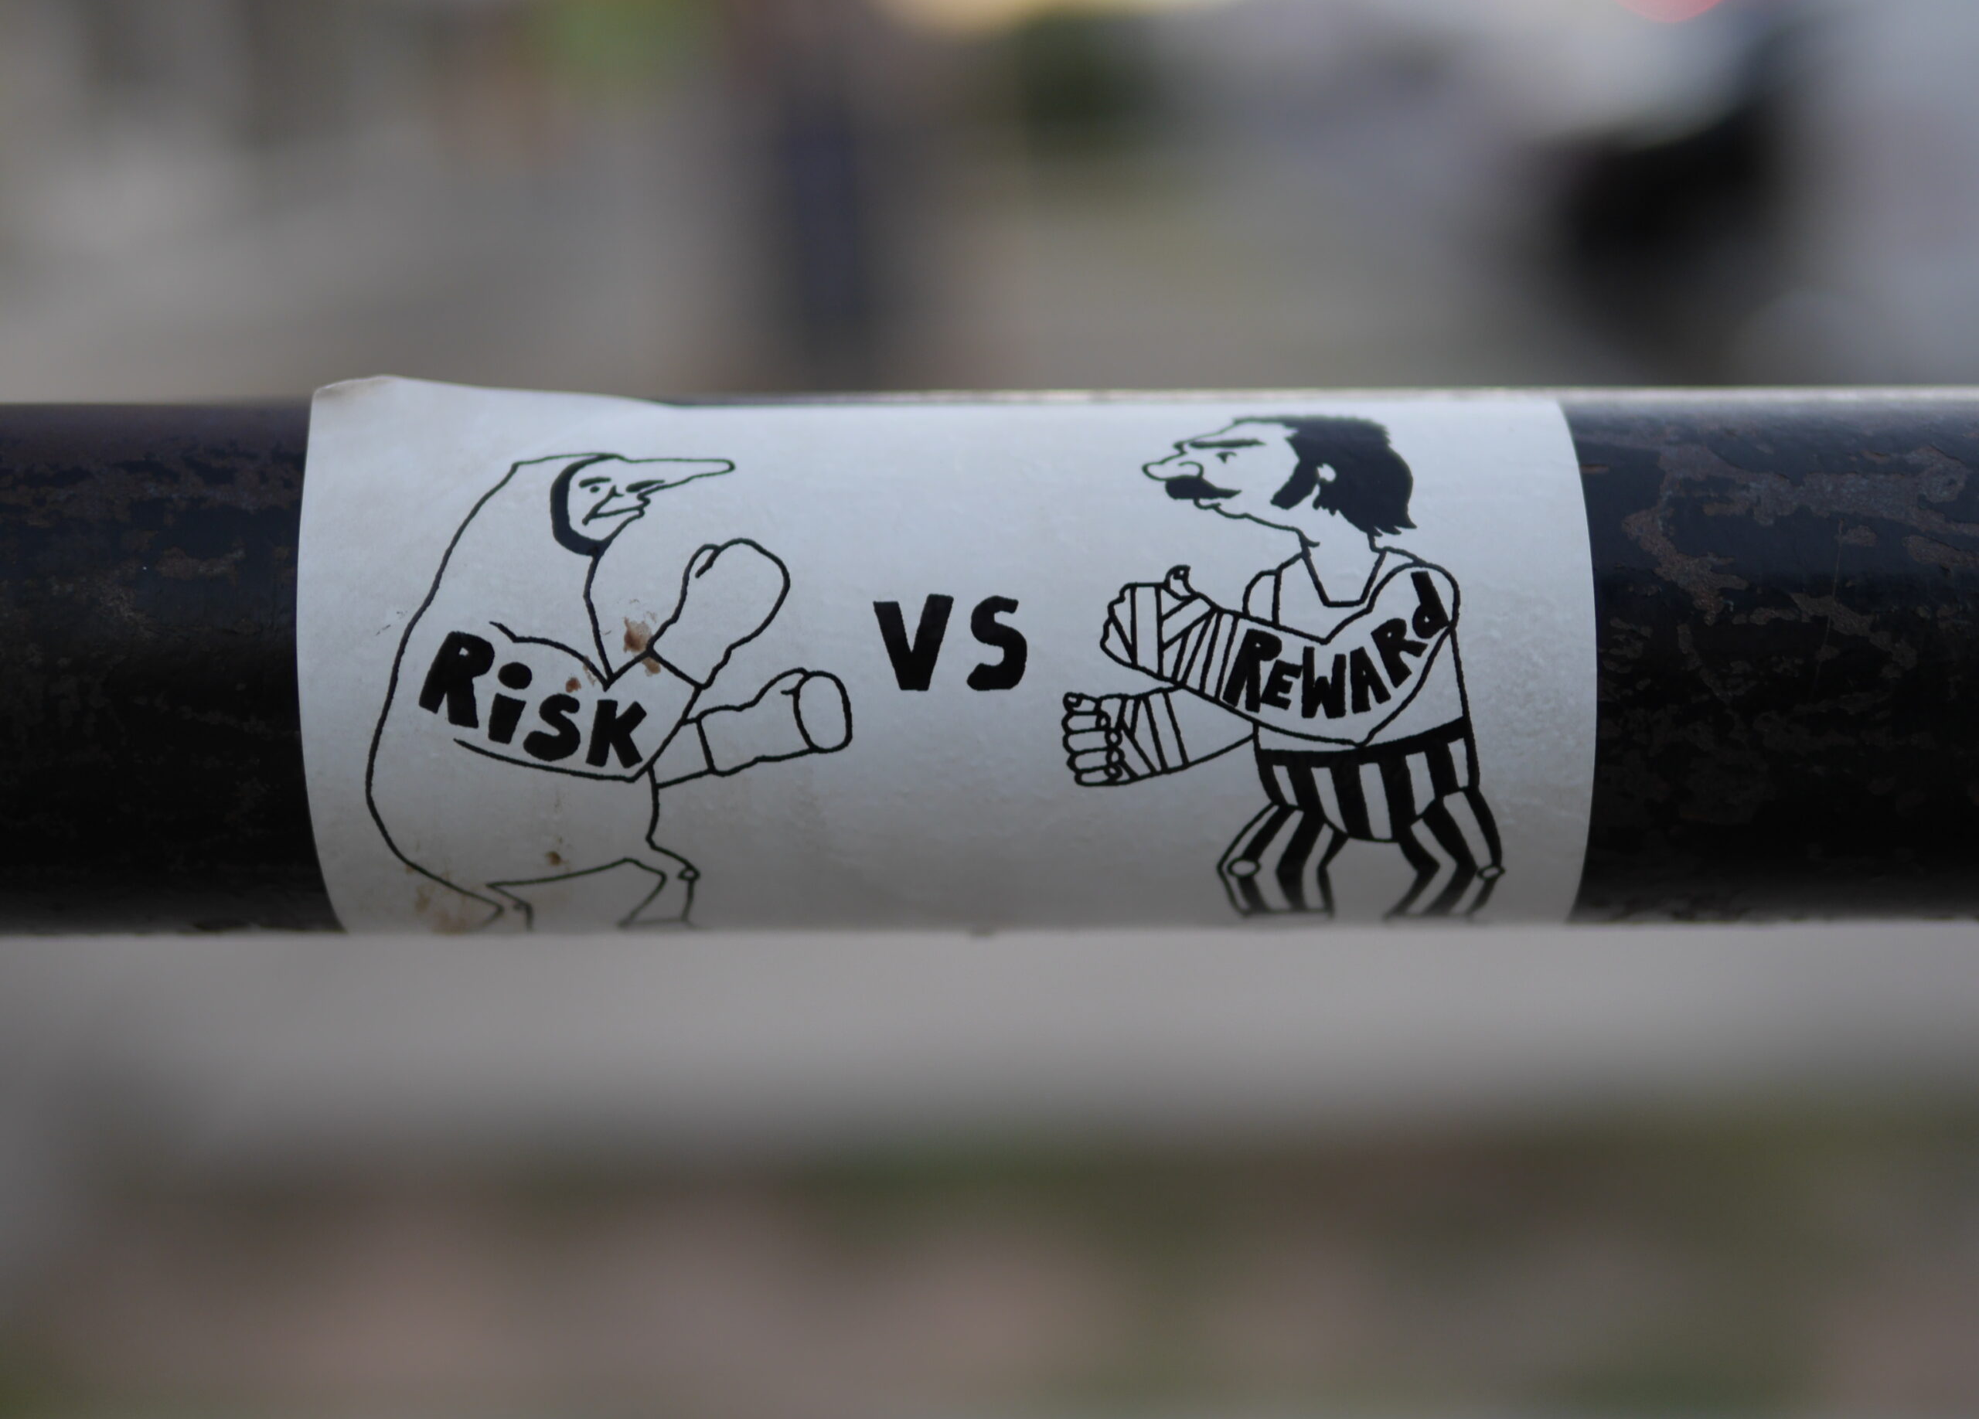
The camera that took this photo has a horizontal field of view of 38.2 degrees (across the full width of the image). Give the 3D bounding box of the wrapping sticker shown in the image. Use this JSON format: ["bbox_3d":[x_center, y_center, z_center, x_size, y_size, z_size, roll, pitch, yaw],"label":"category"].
[{"bbox_3d":[-0.004,-0.002,0.249,0.106,0.048,0.031,-1,13,0],"label":"wrapping sticker"}]

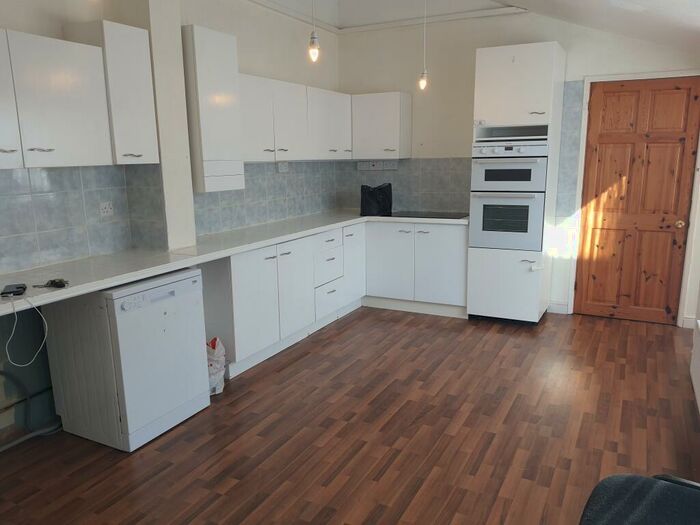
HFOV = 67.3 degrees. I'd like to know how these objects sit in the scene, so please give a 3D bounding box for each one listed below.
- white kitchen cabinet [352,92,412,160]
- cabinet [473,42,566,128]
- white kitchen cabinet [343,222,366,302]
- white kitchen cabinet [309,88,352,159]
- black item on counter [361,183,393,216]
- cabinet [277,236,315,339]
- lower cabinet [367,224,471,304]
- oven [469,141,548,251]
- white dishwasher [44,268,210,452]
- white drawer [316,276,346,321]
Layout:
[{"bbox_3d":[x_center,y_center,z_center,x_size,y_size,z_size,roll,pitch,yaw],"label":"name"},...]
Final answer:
[{"bbox_3d":[0.319,-1.339,5.222,0.514,0.613,0.296,5,13,28],"label":"white kitchen cabinet"},{"bbox_3d":[1.446,-1.463,4.463,0.608,0.608,0.610,5,13,28],"label":"cabinet"},{"bbox_3d":[-0.204,-0.014,5.019,0.576,0.723,0.460,5,13,28],"label":"white kitchen cabinet"},{"bbox_3d":[-0.316,-1.288,4.993,0.320,0.627,0.815,5,13,28],"label":"white kitchen cabinet"},{"bbox_3d":[0.276,-0.601,5.049,0.283,0.309,0.162,3,12,19],"label":"black item on counter"},{"bbox_3d":[-0.656,0.160,4.185,0.576,0.723,0.496,5,13,28],"label":"cabinet"},{"bbox_3d":[0.727,-0.047,5.106,0.982,0.723,0.576,5,13,28],"label":"lower cabinet"},{"bbox_3d":[1.434,-0.594,4.614,0.603,0.895,0.575,5,13,28],"label":"oven"},{"bbox_3d":[-1.256,0.485,3.010,0.590,0.847,0.593,5,13,28],"label":"white dishwasher"},{"bbox_3d":[-0.400,0.287,4.641,0.525,0.286,0.487,5,13,28],"label":"white drawer"}]

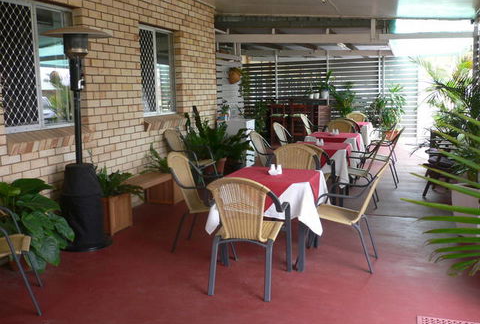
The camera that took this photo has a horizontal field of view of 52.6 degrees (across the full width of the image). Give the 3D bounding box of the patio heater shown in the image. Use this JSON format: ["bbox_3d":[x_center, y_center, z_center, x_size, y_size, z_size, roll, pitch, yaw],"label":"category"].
[{"bbox_3d":[-1.535,-0.237,4.780,0.664,2.134,0.664,2,9,20],"label":"patio heater"}]

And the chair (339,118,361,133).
[{"bbox_3d":[2.144,-0.392,9.446,0.564,0.896,0.664,2,9,20],"label":"chair"}]

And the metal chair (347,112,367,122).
[{"bbox_3d":[2.580,-0.634,10.901,0.570,0.890,0.700,2,9,20],"label":"metal chair"}]

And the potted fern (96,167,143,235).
[{"bbox_3d":[-1.435,0.386,5.372,0.564,0.725,0.755,2,9,20],"label":"potted fern"}]

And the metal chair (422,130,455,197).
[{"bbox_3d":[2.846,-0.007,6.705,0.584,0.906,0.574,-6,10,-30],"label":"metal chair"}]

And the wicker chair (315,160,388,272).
[{"bbox_3d":[0.874,0.426,4.116,0.700,0.890,0.570,2,9,20],"label":"wicker chair"}]

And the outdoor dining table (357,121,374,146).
[{"bbox_3d":[2.459,-0.480,10.431,0.760,0.730,0.760,2,9,20],"label":"outdoor dining table"}]

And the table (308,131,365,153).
[{"bbox_3d":[1.526,-0.061,7.850,0.846,0.745,0.826,2,9,20],"label":"table"}]

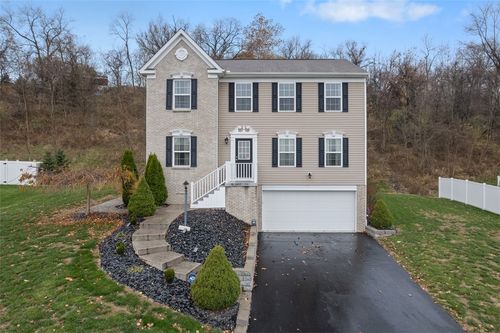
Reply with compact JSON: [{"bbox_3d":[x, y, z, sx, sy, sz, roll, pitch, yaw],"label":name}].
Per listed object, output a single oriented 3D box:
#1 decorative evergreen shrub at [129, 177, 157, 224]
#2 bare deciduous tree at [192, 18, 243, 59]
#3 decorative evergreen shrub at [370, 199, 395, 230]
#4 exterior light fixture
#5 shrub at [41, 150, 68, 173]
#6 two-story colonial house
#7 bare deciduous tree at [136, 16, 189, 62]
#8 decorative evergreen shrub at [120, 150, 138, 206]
[{"bbox_3d":[-4.250,1.230,12.100,1.120,1.700,1.100,0,-1,0],"label":"decorative evergreen shrub"},{"bbox_3d":[-4.800,-17.100,45.000,7.500,9.800,7.000,0,-1,0],"label":"bare deciduous tree"},{"bbox_3d":[6.830,2.450,15.700,1.250,1.580,1.220,0,-1,0],"label":"decorative evergreen shrub"},{"bbox_3d":[-2.380,1.370,11.300,0.310,1.780,0.290,0,-1,0],"label":"exterior light fixture"},{"bbox_3d":[-16.200,-0.200,25.300,2.300,2.400,2.100,0,-1,0],"label":"shrub"},{"bbox_3d":[0.340,-1.680,18.700,11.600,10.300,8.000,0,-1,0],"label":"two-story colonial house"},{"bbox_3d":[-12.900,-17.100,45.000,7.700,9.800,7.200,0,-1,0],"label":"bare deciduous tree"},{"bbox_3d":[-6.000,0.570,15.200,0.980,2.750,0.950,0,-1,0],"label":"decorative evergreen shrub"}]

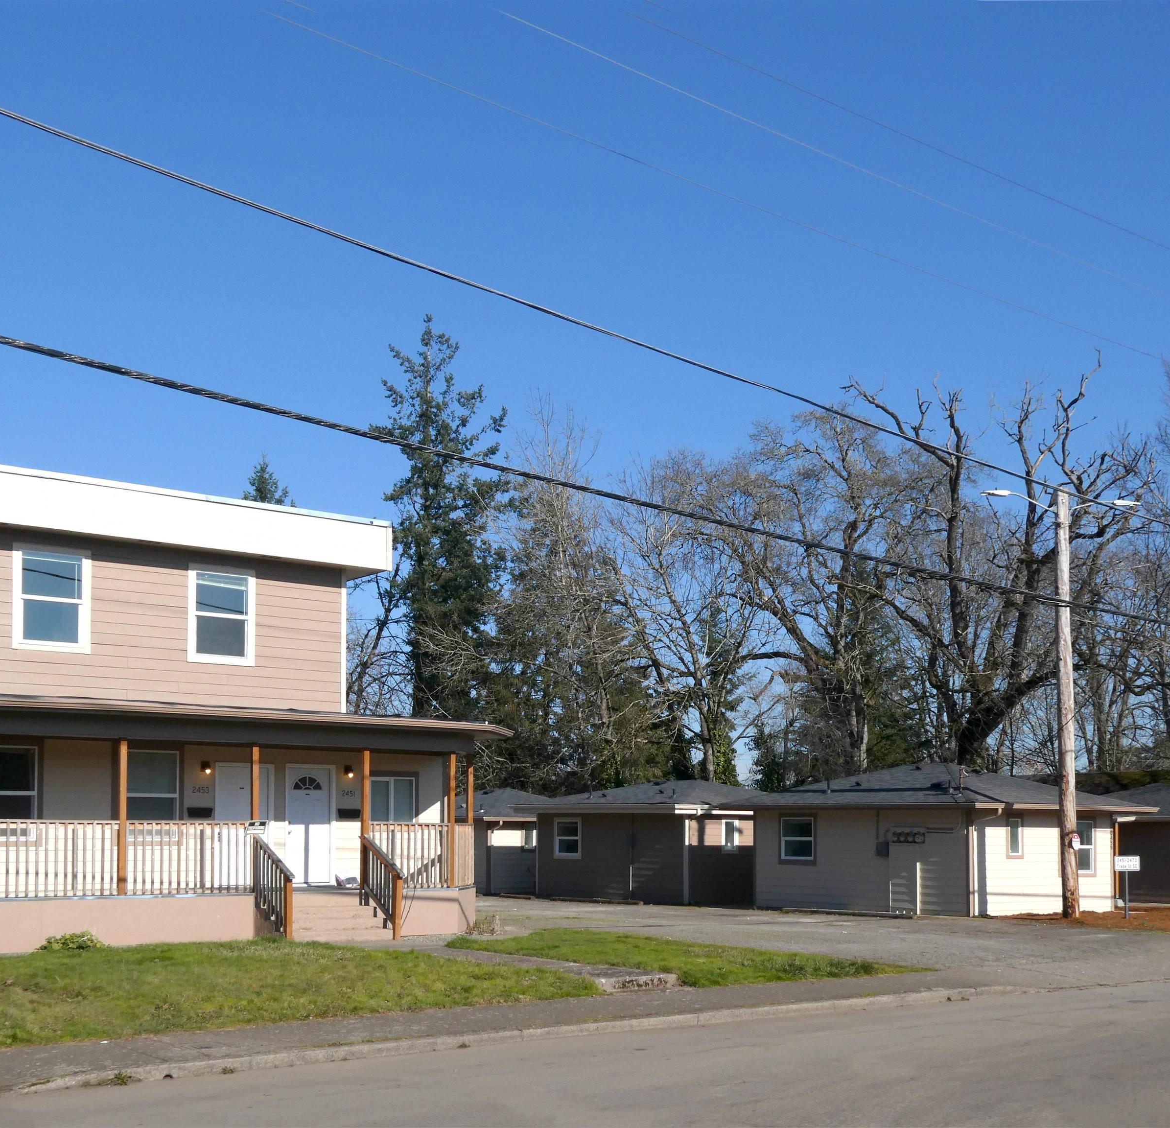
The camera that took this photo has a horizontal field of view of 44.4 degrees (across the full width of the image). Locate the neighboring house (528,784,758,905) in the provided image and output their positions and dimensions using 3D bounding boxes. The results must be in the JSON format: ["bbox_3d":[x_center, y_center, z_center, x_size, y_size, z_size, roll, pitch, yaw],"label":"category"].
[{"bbox_3d":[2.850,7.450,40.800,6.500,3.400,7.600,5,-9,-35],"label":"neighboring house"}]

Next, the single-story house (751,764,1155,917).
[{"bbox_3d":[8.550,6.420,34.800,6.700,3.500,7.700,5,-9,-35],"label":"single-story house"}]

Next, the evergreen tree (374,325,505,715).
[{"bbox_3d":[-5.775,1.260,58.000,6.000,22.500,6.000,1,-7,-6],"label":"evergreen tree"}]

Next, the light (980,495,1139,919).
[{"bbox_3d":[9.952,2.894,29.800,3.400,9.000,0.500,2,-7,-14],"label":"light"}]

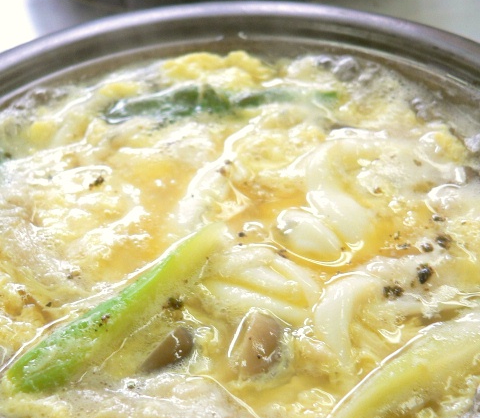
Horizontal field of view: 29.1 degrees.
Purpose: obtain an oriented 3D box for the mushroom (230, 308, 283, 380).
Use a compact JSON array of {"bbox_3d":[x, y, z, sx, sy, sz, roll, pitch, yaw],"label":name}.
[{"bbox_3d":[0.004,0.033,0.222,0.013,0.011,0.017,6,40,9],"label":"mushroom"}]

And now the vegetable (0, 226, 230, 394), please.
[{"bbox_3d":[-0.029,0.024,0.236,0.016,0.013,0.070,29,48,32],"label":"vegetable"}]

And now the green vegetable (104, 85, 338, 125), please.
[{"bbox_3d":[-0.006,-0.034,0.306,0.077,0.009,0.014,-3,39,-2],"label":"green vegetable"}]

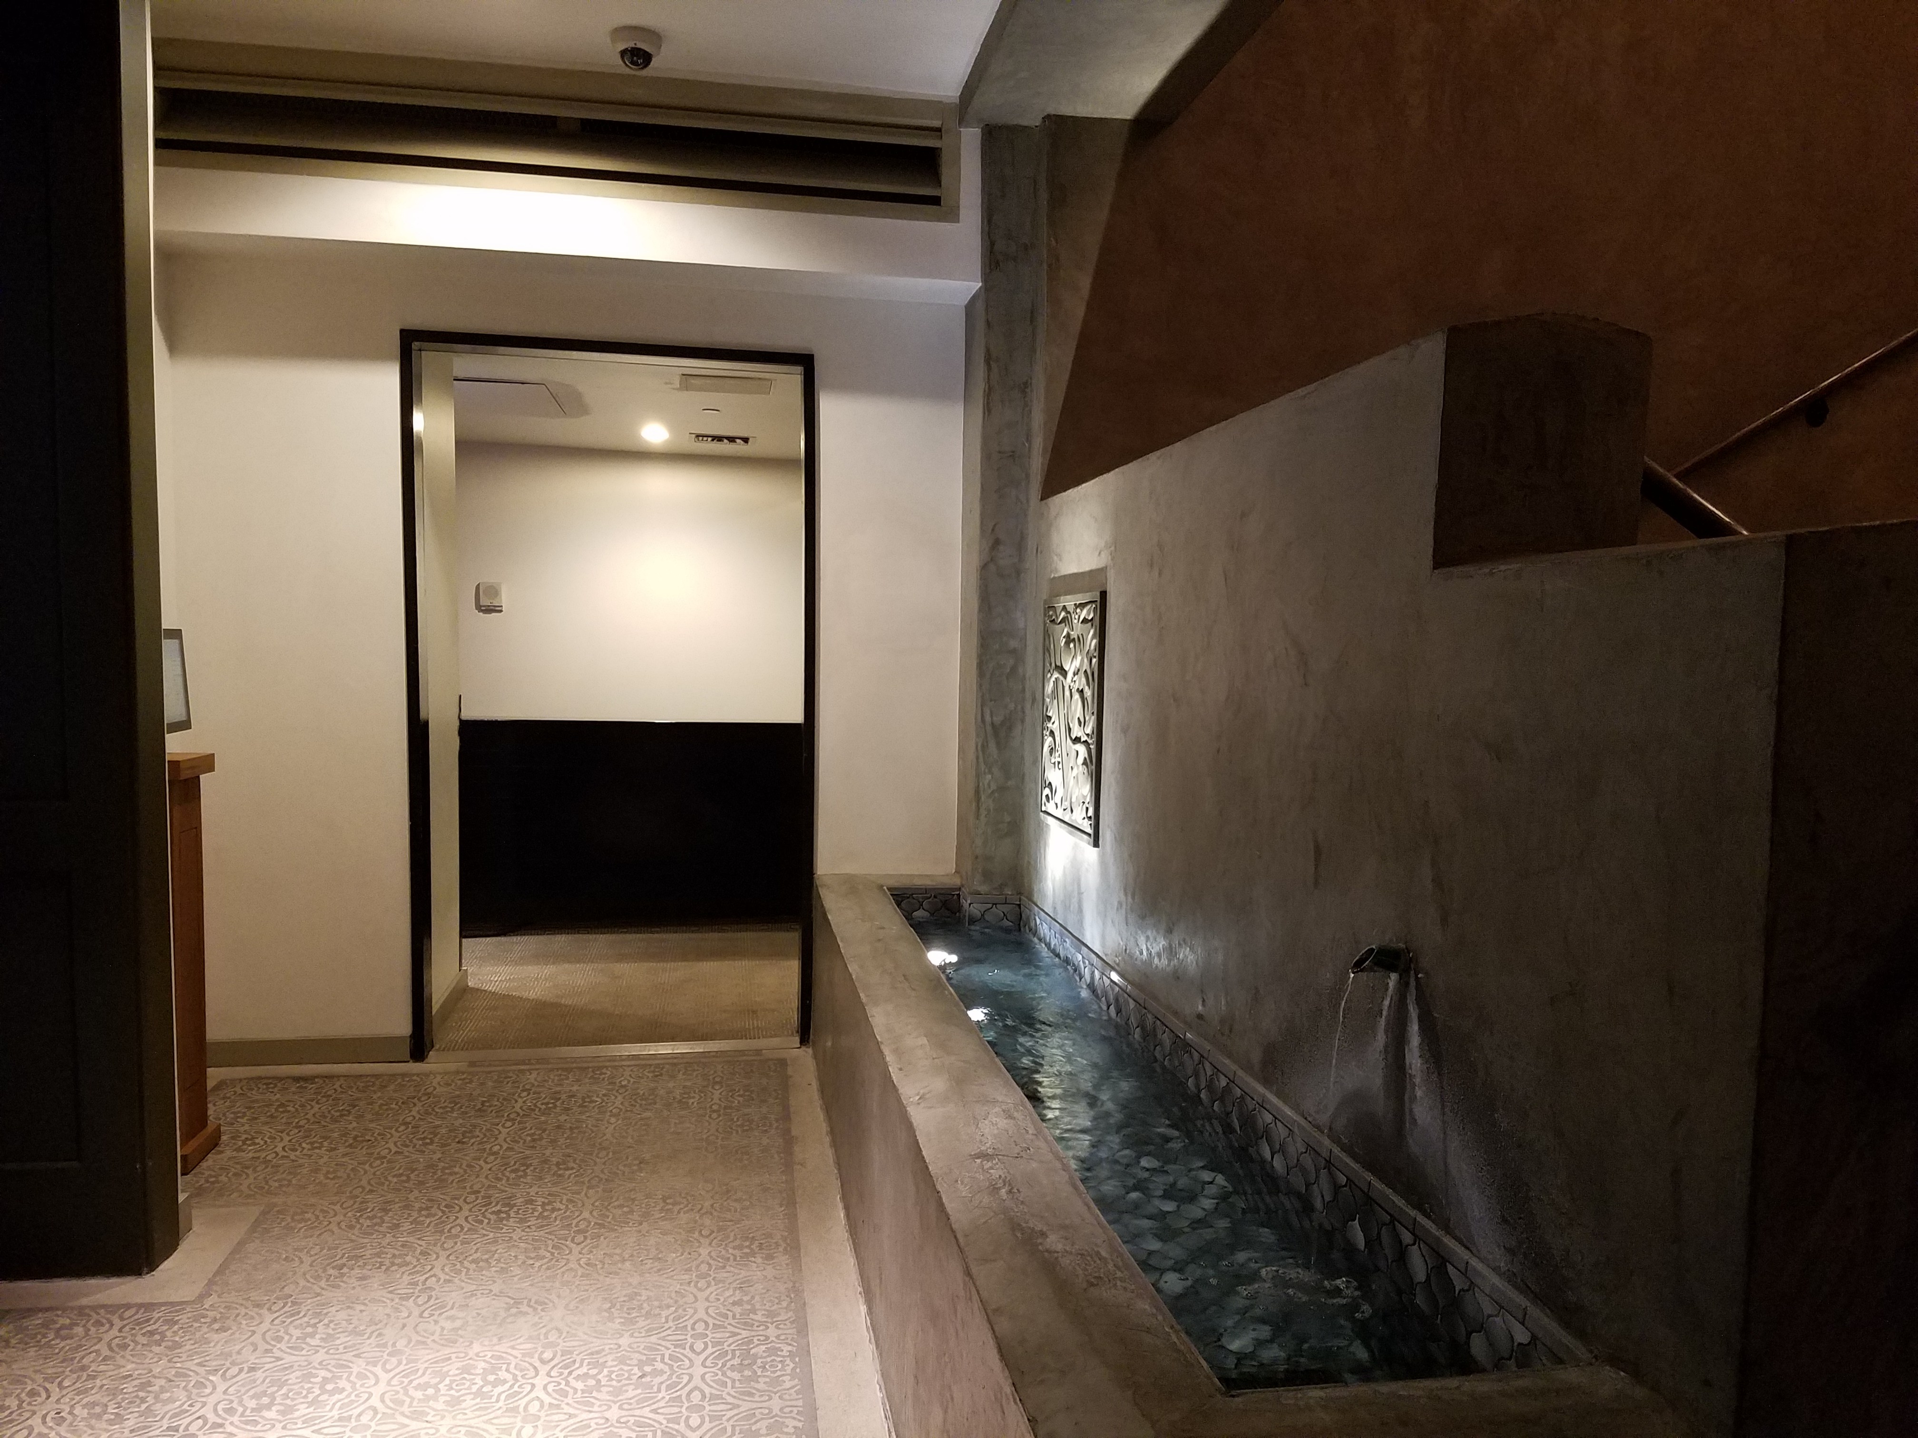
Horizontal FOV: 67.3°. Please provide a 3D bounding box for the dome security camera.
[{"bbox_3d":[-0.968,-1.999,4.326,0.152,0.098,0.152,0,3,-14],"label":"dome security camera"}]

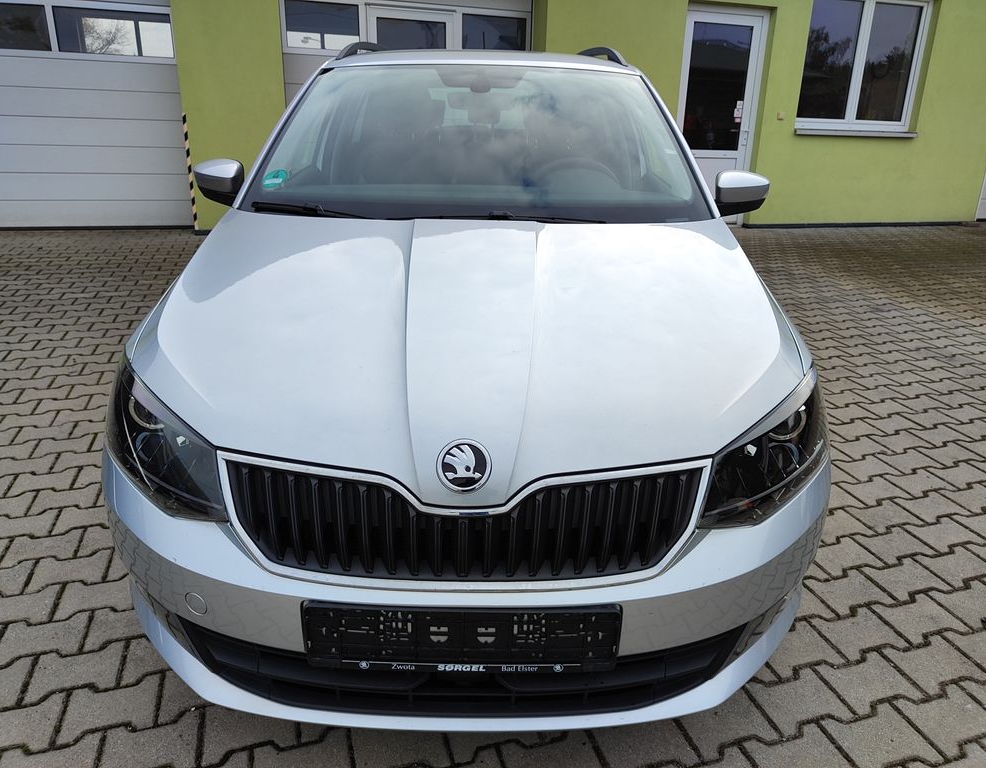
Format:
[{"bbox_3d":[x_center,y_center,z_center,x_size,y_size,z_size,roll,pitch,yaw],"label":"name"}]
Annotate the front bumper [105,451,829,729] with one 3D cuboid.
[{"bbox_3d":[-0.054,0.362,1.374,1.680,0.440,0.540,1,23,0],"label":"front bumper"}]

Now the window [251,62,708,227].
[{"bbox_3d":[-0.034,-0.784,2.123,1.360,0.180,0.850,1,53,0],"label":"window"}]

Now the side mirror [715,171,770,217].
[{"bbox_3d":[0.846,-0.644,2.307,0.210,0.160,0.150,1,23,0],"label":"side mirror"}]

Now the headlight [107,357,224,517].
[{"bbox_3d":[-0.660,0.092,1.356,0.400,0.190,0.480,1,23,0],"label":"headlight"}]

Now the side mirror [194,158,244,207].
[{"bbox_3d":[-0.918,-0.679,2.305,0.210,0.160,0.150,1,23,0],"label":"side mirror"}]

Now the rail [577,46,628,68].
[{"bbox_3d":[0.506,-1.614,3.385,0.070,0.090,1.750,1,23,0],"label":"rail"}]

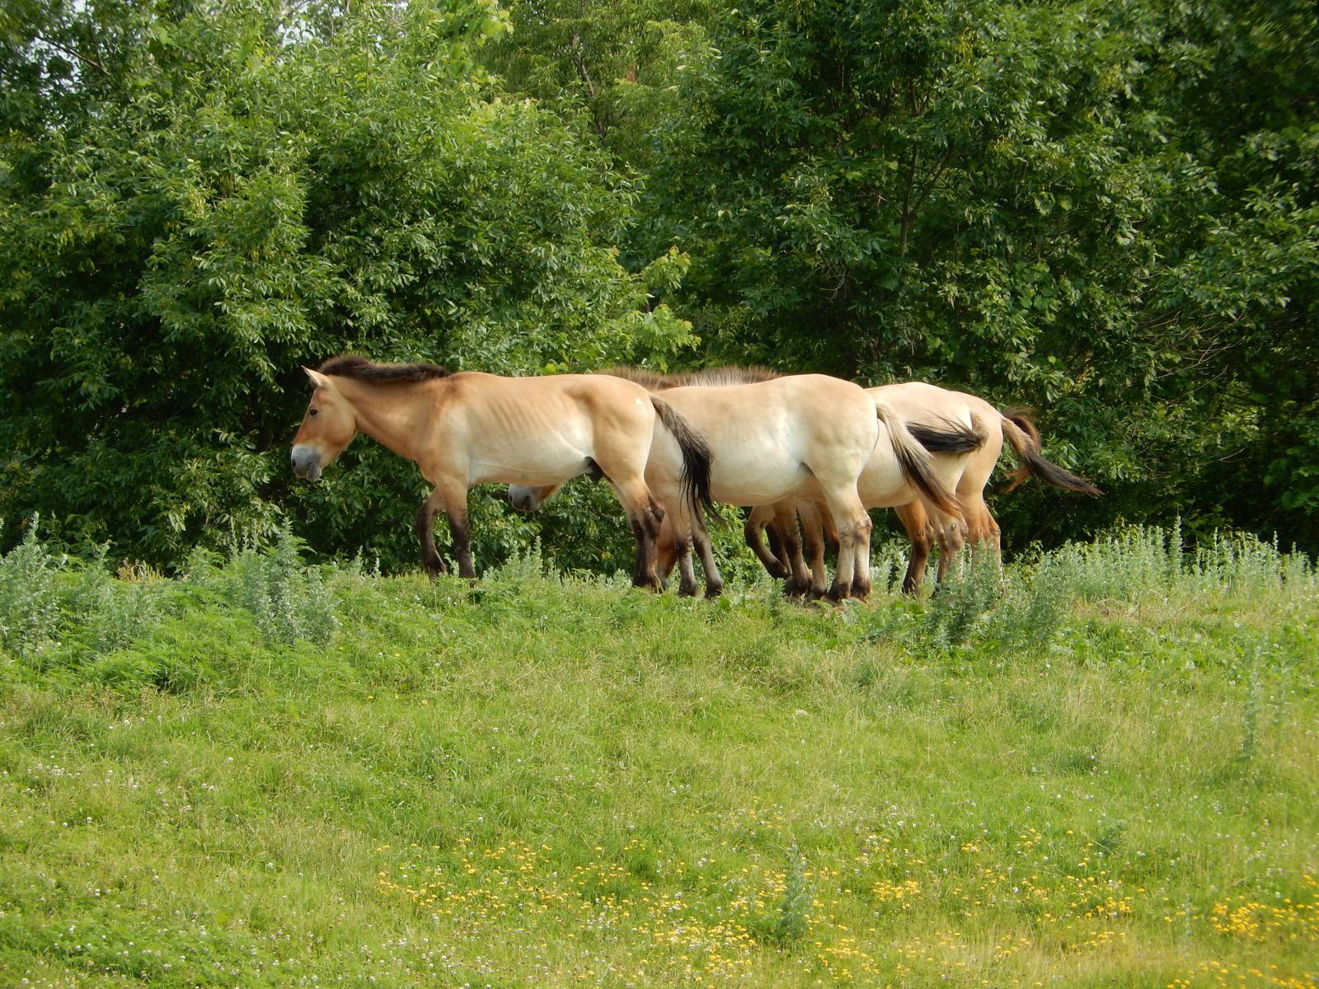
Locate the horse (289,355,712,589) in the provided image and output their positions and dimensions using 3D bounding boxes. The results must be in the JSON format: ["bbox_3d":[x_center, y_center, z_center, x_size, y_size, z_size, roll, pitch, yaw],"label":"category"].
[{"bbox_3d":[-0.982,-0.130,70.300,2.537,1.450,0.520,0,1,7],"label":"horse"}]

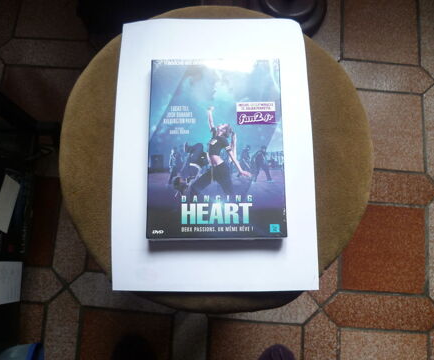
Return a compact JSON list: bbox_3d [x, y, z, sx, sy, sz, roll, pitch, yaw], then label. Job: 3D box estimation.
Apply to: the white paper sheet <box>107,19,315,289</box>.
[{"bbox_3d":[-0.001,-0.034,0.417,0.210,0.005,0.297,0,79,0],"label":"white paper sheet"}]

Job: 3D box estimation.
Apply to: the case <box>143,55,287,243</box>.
[{"bbox_3d":[-0.001,-0.034,0.407,0.138,0.016,0.191,0,79,0],"label":"case"}]

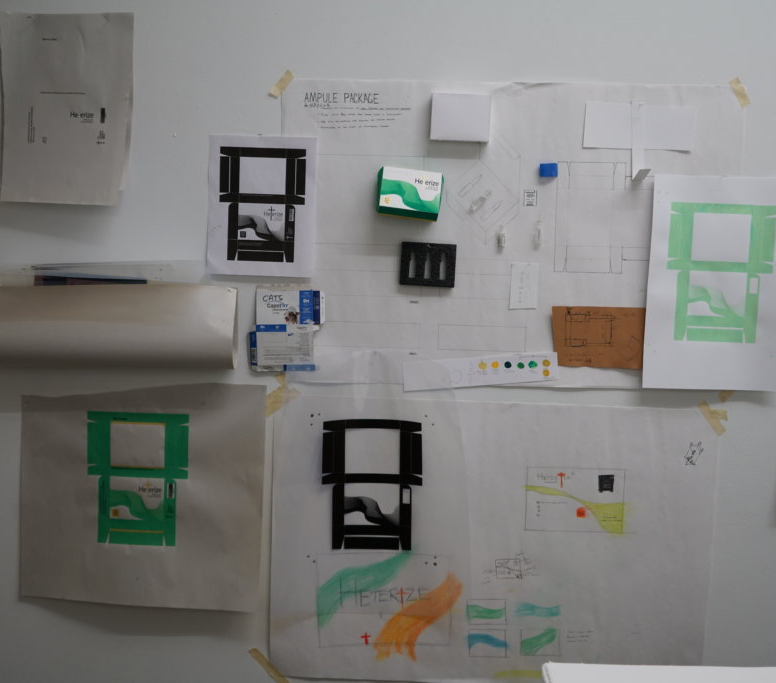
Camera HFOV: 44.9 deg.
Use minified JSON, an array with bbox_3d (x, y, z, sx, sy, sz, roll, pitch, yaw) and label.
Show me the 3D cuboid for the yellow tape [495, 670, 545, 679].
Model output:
[{"bbox_3d":[0.282,0.702,1.979,0.111,0.017,0.005,1,6,2],"label":"yellow tape"}]

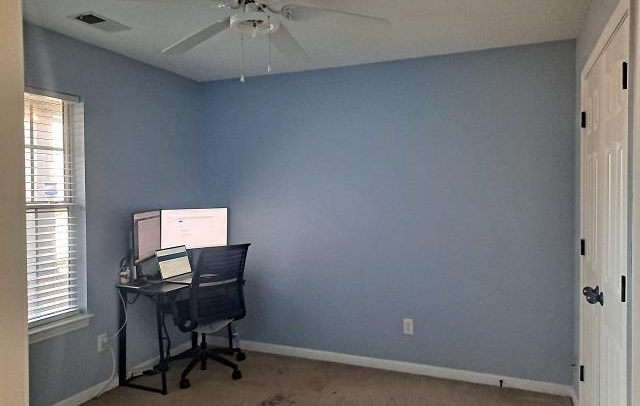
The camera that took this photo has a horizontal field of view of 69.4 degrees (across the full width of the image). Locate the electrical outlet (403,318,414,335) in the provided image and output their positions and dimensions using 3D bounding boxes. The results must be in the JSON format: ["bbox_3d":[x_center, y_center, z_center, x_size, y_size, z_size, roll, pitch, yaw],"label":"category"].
[{"bbox_3d":[0.688,0.964,3.605,0.072,0.116,0.010,0,1,23],"label":"electrical outlet"}]

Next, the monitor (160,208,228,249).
[{"bbox_3d":[-1.064,0.221,3.939,0.612,0.358,0.042,-1,2,-40],"label":"monitor"}]

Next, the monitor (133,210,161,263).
[{"bbox_3d":[-1.301,0.240,3.446,0.042,0.358,0.612,0,1,-3],"label":"monitor"}]

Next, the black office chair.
[{"bbox_3d":[-0.892,0.822,3.626,0.650,1.015,0.660,-1,2,-42],"label":"black office chair"}]

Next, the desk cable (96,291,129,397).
[{"bbox_3d":[-1.467,0.986,3.275,0.120,0.710,0.190,0,1,23],"label":"desk cable"}]

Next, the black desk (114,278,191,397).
[{"bbox_3d":[-1.097,0.964,3.694,0.470,0.730,0.910,0,1,23],"label":"black desk"}]

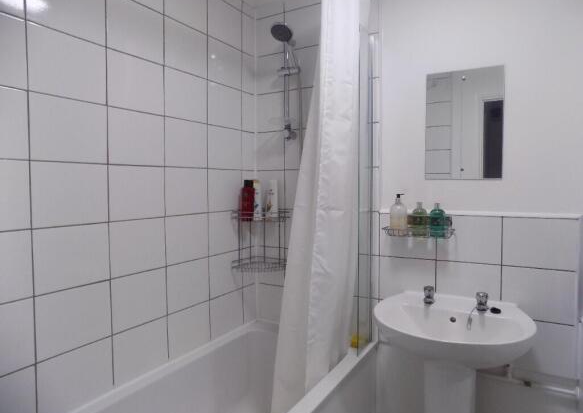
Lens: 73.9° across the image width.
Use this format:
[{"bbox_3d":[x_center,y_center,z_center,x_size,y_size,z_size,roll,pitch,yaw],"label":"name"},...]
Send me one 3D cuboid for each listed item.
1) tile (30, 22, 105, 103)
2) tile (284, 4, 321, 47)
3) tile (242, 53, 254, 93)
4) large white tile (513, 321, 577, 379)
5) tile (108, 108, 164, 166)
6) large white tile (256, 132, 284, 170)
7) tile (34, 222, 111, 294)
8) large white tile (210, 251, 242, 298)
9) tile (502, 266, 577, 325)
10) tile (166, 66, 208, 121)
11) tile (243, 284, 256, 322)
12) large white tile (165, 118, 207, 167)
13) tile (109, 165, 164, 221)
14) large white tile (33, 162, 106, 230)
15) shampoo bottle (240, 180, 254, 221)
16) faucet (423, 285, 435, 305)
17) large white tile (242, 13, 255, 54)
[{"bbox_3d":[-0.700,-0.439,1.218,0.010,0.198,0.248,2,3,30],"label":"tile"},{"bbox_3d":[0.071,-0.878,1.903,0.244,0.197,0.010,1,3,30],"label":"tile"},{"bbox_3d":[-0.228,-0.699,2.041,0.010,0.200,0.118,1,3,30],"label":"tile"},{"bbox_3d":[0.948,0.548,1.479,0.250,0.200,0.010,1,3,30],"label":"large white tile"},{"bbox_3d":[-0.574,-0.252,1.442,0.010,0.198,0.248,2,3,30],"label":"tile"},{"bbox_3d":[-0.111,-0.288,2.048,0.182,0.200,0.010,1,3,30],"label":"large white tile"},{"bbox_3d":[-0.699,0.160,1.246,0.010,0.198,0.248,2,3,30],"label":"tile"},{"bbox_3d":[-0.319,0.325,1.903,0.010,0.198,0.248,2,3,30],"label":"large white tile"},{"bbox_3d":[0.939,0.344,1.479,0.248,0.198,0.010,2,3,30],"label":"tile"},{"bbox_3d":[-0.448,-0.465,1.647,0.010,0.198,0.248,2,3,30],"label":"tile"},{"bbox_3d":[-0.220,0.513,2.072,0.010,0.191,0.115,1,3,30],"label":"tile"},{"bbox_3d":[-0.451,-0.268,1.672,0.010,0.200,0.250,1,3,30],"label":"large white tile"},{"bbox_3d":[-0.578,-0.052,1.449,0.010,0.200,0.250,1,3,30],"label":"tile"},{"bbox_3d":[-0.706,-0.040,1.228,0.010,0.200,0.250,1,3,30],"label":"large white tile"},{"bbox_3d":[-0.223,-0.029,1.975,0.067,0.206,0.047,-1,3,-6],"label":"shampoo bottle"},{"bbox_3d":[0.558,0.359,1.578,0.045,0.073,0.085,2,3,30],"label":"faucet"},{"bbox_3d":[-0.229,-0.882,2.002,0.010,0.198,0.123,2,3,30],"label":"large white tile"}]

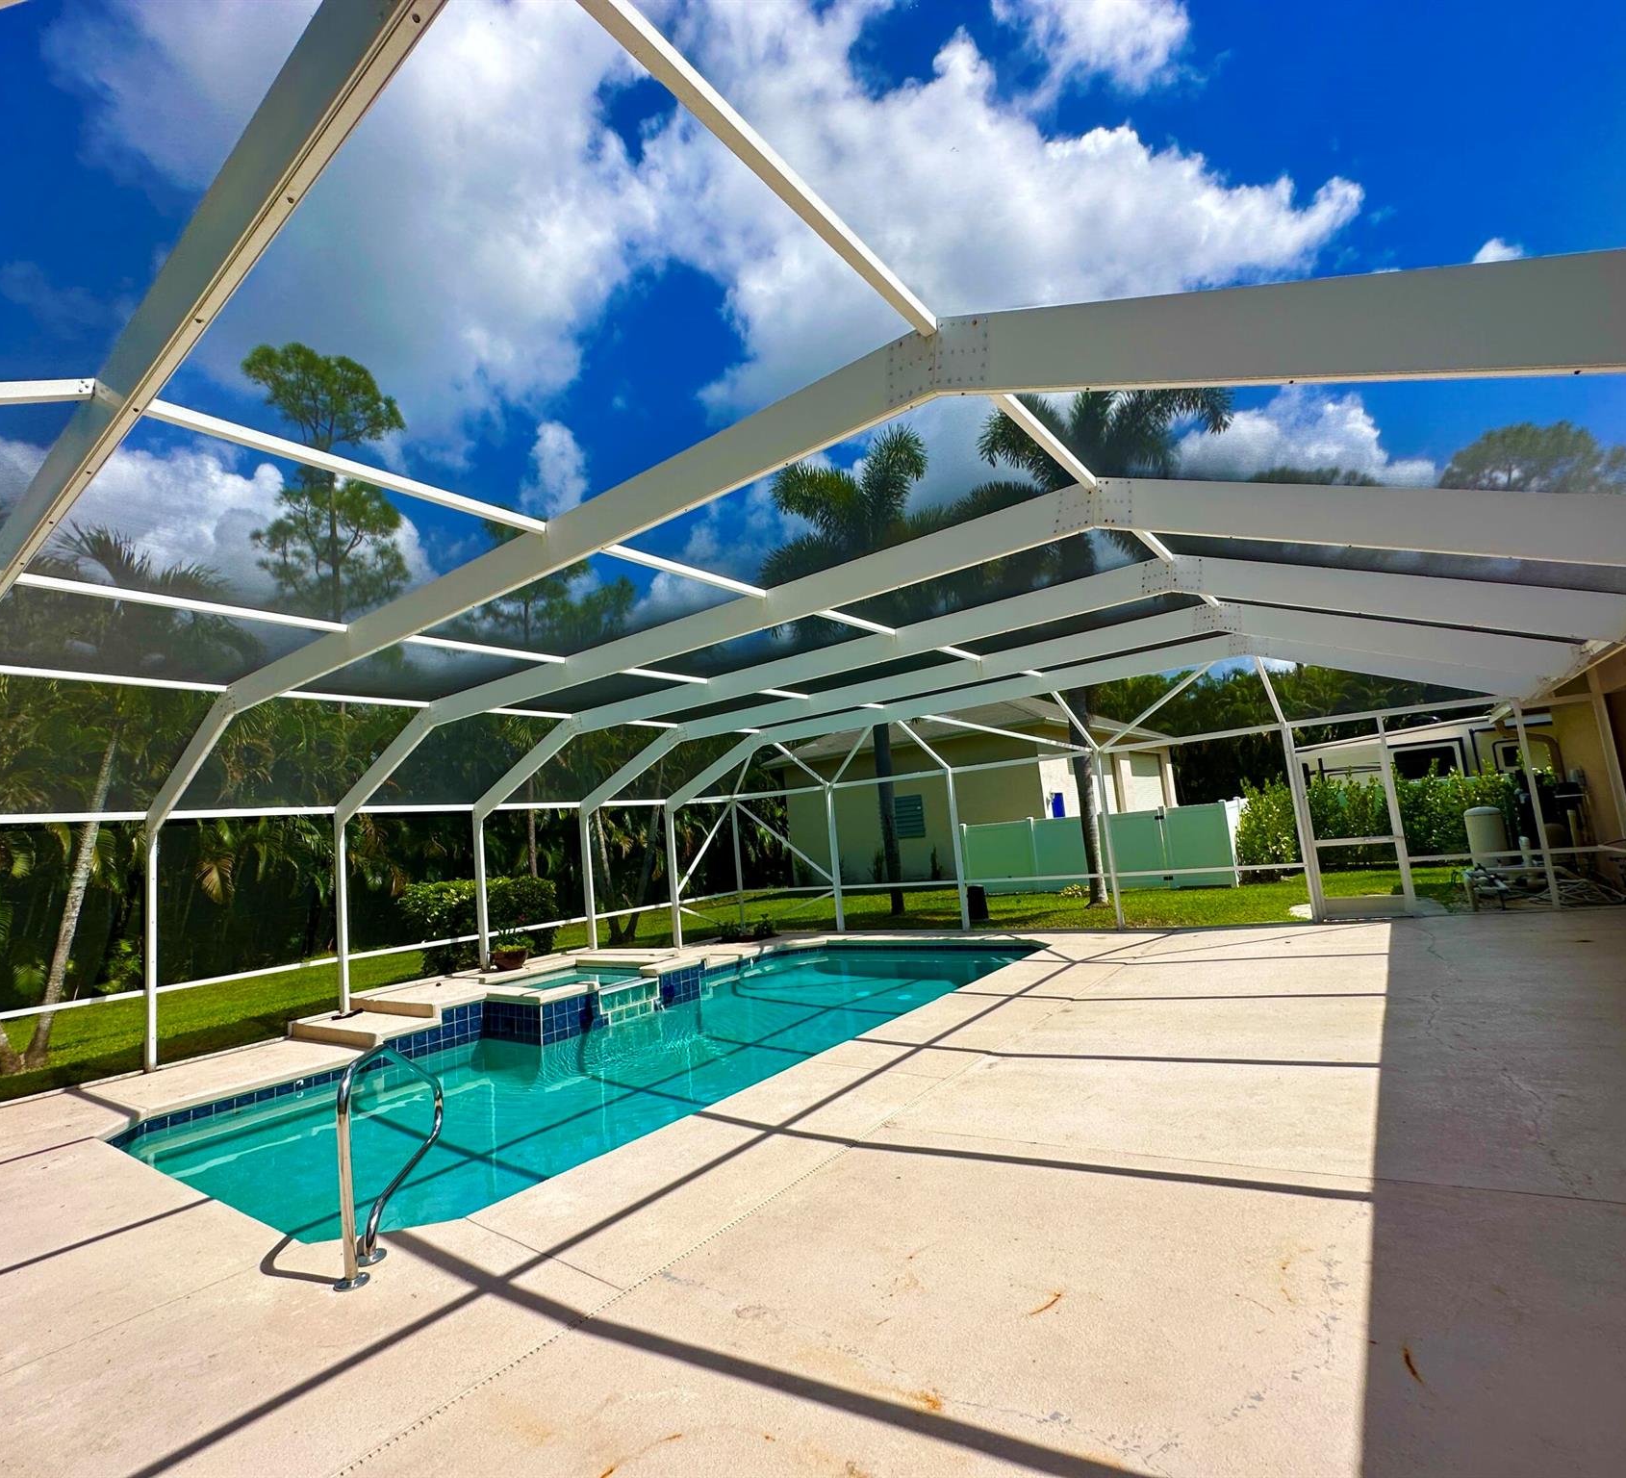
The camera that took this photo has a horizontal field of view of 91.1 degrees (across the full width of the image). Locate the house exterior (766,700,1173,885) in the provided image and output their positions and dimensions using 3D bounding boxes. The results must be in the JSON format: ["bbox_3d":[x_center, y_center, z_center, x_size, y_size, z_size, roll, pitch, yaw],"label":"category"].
[{"bbox_3d":[7.909,1.614,34.069,11.060,7.330,18.010,-10,-9,35],"label":"house exterior"}]

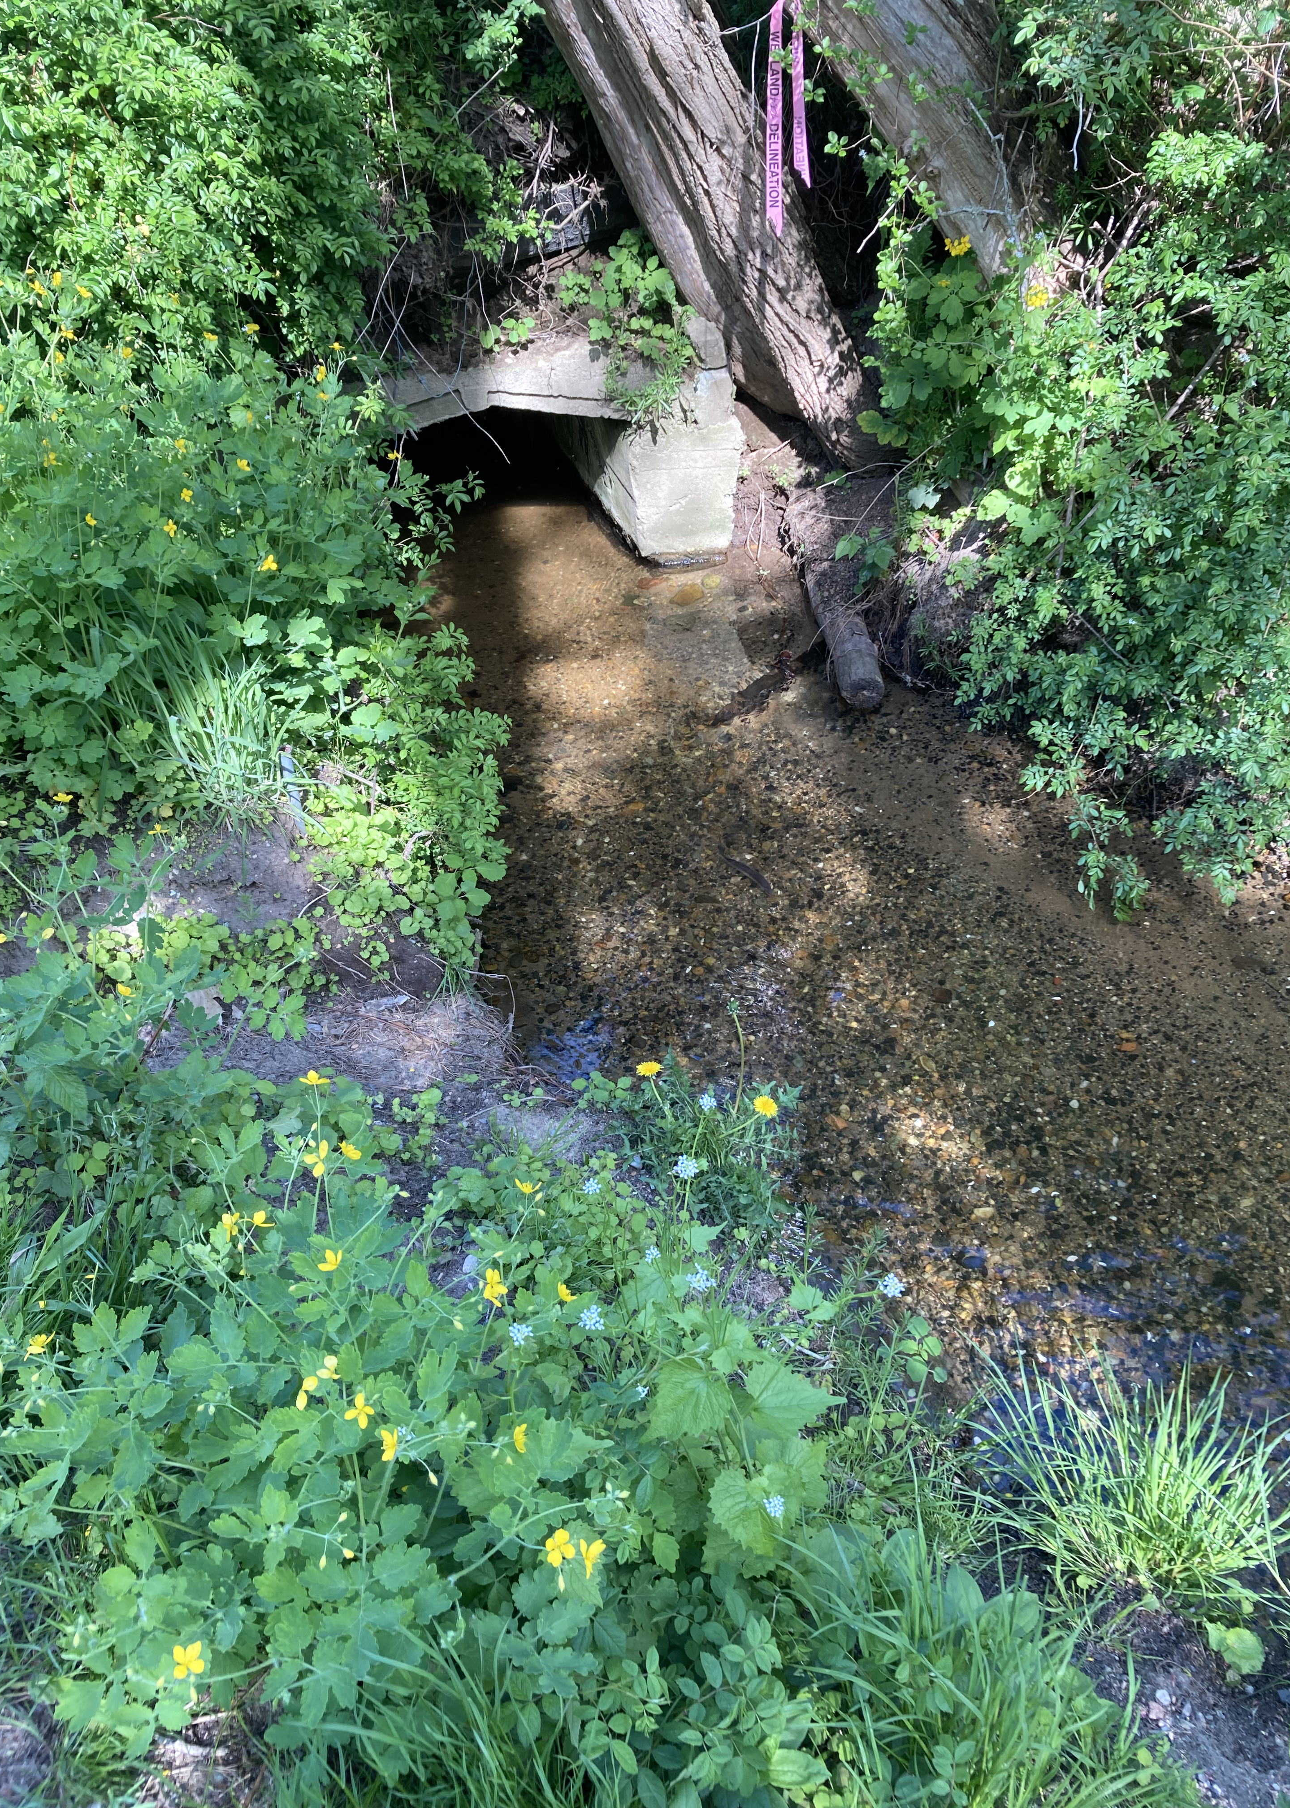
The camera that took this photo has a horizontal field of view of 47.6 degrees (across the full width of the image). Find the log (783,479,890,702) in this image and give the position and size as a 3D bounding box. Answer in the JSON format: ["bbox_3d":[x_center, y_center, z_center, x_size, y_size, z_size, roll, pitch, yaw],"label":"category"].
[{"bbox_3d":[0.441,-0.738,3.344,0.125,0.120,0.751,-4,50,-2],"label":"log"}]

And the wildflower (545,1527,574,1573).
[{"bbox_3d":[-0.062,0.463,1.050,0.025,0.012,0.027,-13,71,-31],"label":"wildflower"}]

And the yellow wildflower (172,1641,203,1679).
[{"bbox_3d":[-0.319,0.527,1.020,0.024,0.012,0.027,-10,63,-22],"label":"yellow wildflower"}]

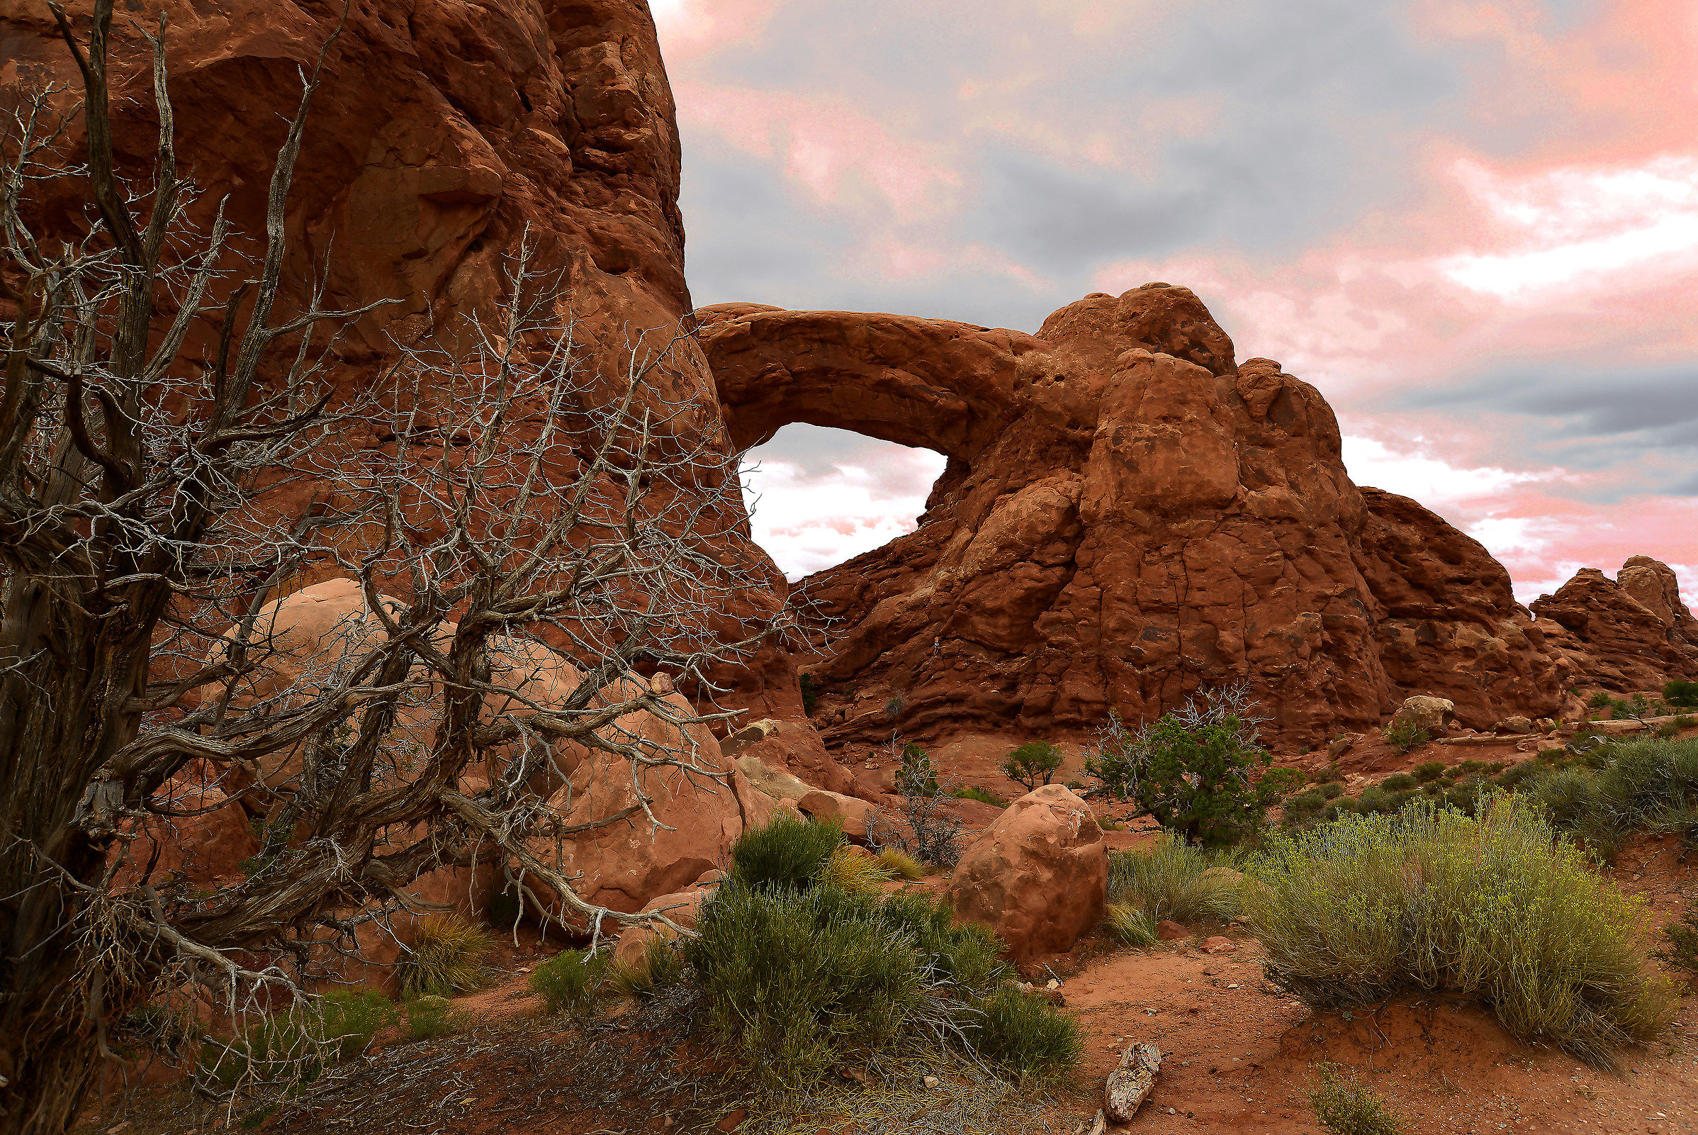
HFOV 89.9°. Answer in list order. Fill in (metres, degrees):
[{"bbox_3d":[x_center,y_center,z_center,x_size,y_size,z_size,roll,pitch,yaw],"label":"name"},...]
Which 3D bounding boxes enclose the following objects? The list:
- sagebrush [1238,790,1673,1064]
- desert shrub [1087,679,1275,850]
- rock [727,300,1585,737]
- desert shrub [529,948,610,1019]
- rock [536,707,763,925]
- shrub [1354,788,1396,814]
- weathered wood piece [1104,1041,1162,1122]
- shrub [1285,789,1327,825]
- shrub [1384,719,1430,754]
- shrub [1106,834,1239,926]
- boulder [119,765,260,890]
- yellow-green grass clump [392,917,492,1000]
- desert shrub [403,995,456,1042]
[{"bbox_3d":[2.940,1.752,4.100,1.924,1.203,1.600,0,-5,0],"label":"sagebrush"},{"bbox_3d":[4.297,2.544,11.000,2.458,2.177,2.200,0,-5,0],"label":"desert shrub"},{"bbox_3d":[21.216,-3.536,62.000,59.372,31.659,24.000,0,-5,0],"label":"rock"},{"bbox_3d":[-1.570,2.346,4.800,0.414,0.327,0.372,0,-4,0],"label":"desert shrub"},{"bbox_3d":[-1.734,2.127,7.400,2.070,1.908,1.700,0,-5,0],"label":"rock"},{"bbox_3d":[8.044,3.565,13.000,0.630,0.447,0.600,0,-5,0],"label":"shrub"},{"bbox_3d":[1.139,2.046,3.400,0.197,0.140,0.503,-2,-4,25],"label":"weathered wood piece"},{"bbox_3d":[6.993,3.654,13.000,0.535,0.469,0.481,0,-4,0],"label":"shrub"},{"bbox_3d":[16.387,4.961,25.000,1.328,1.055,1.200,0,-5,0],"label":"shrub"},{"bbox_3d":[2.381,2.301,6.300,0.878,0.578,0.746,0,-4,0],"label":"shrub"},{"bbox_3d":[-5.686,2.224,7.300,1.232,1.061,1.050,0,-5,0],"label":"boulder"},{"bbox_3d":[-2.291,2.197,4.800,0.570,0.472,0.520,0,-5,0],"label":"yellow-green grass clump"},{"bbox_3d":[-2.216,2.385,4.500,0.233,0.201,0.222,0,-4,0],"label":"desert shrub"}]

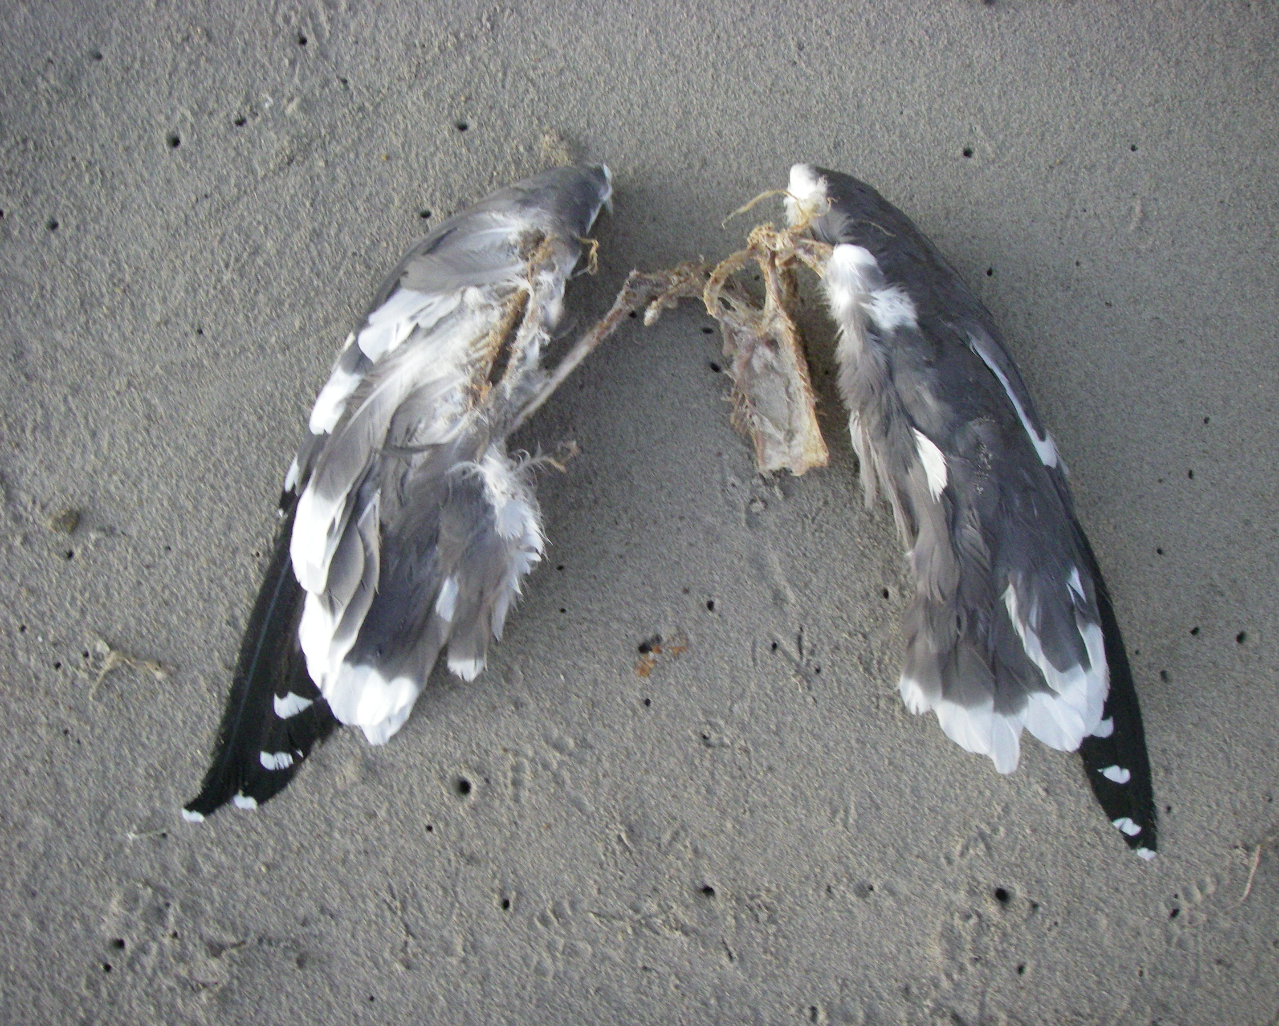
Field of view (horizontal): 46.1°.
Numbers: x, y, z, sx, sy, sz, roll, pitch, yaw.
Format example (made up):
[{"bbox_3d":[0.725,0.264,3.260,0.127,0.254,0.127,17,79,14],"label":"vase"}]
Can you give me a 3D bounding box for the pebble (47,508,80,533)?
[{"bbox_3d":[-0.319,0.005,0.833,0.017,0.010,0.013,-6,73,-2],"label":"pebble"}]

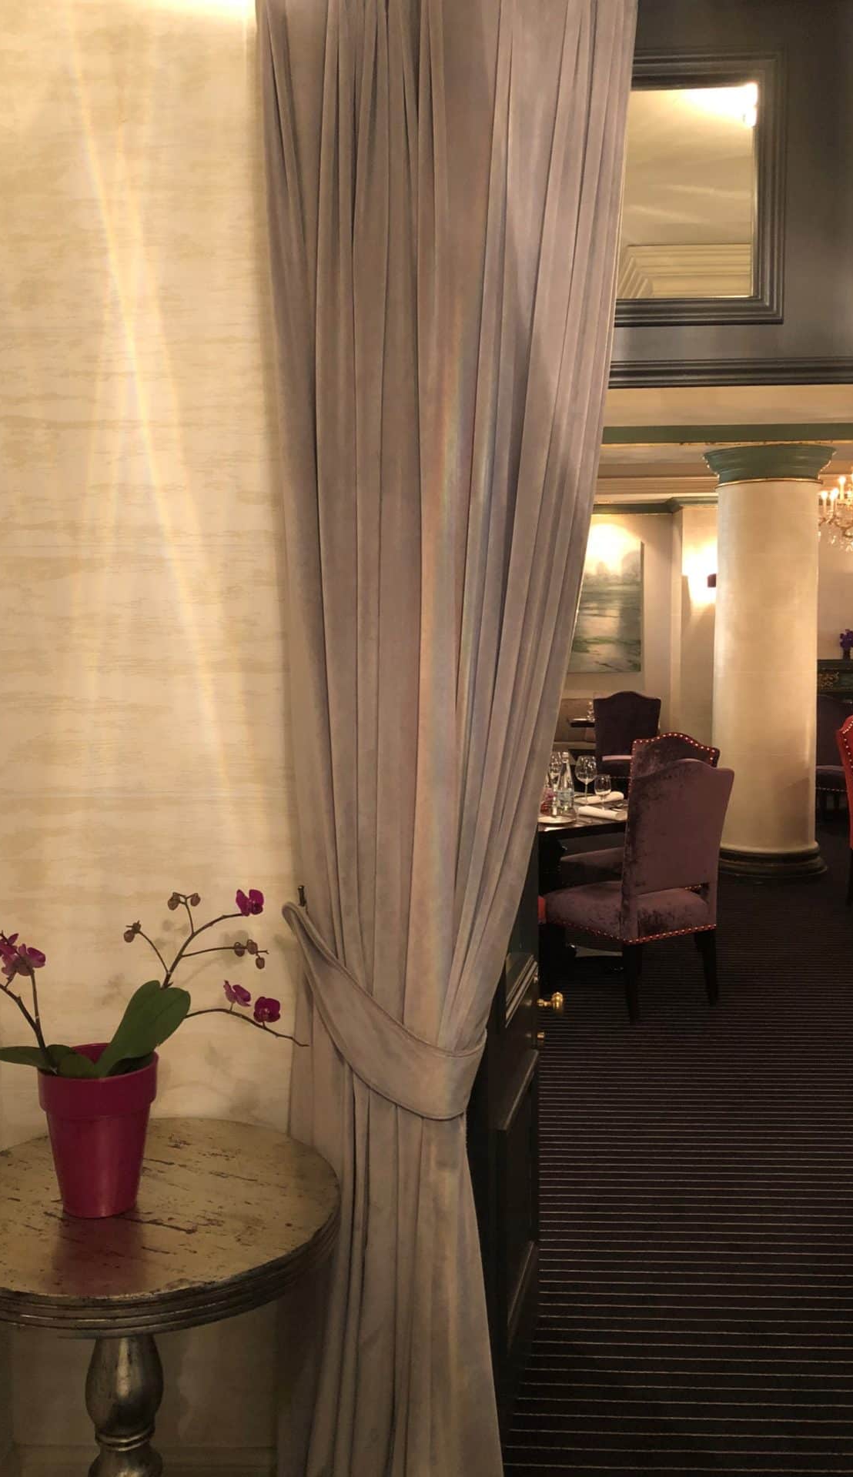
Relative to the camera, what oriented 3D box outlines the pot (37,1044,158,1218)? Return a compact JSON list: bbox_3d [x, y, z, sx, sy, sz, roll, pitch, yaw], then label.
[{"bbox_3d":[-0.447,0.539,1.638,0.157,0.197,0.157,0,5,0],"label":"pot"}]

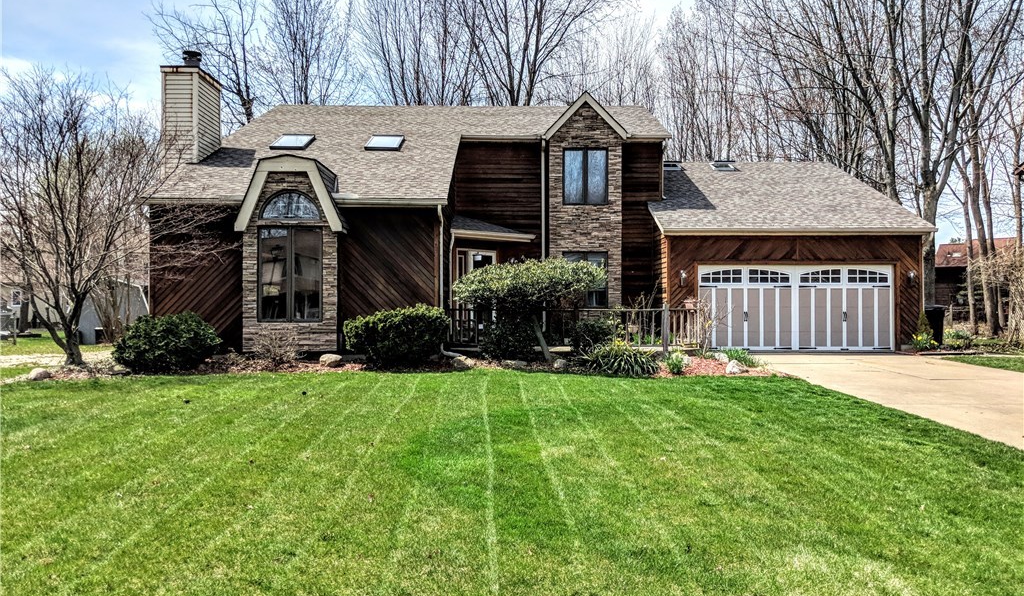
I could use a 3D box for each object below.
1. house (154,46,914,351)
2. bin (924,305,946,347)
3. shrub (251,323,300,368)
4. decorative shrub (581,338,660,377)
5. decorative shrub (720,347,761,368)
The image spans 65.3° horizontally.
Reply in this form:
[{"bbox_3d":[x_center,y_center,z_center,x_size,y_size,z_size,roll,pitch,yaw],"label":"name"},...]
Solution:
[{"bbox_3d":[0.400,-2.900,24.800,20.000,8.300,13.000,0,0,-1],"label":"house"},{"bbox_3d":[11.050,0.720,20.900,0.620,1.090,0.720,0,0,-1],"label":"bin"},{"bbox_3d":[-4.950,1.000,16.800,1.020,0.850,0.950,0,0,-1],"label":"shrub"},{"bbox_3d":[2.130,1.130,15.700,1.540,0.680,1.350,0,0,-1],"label":"decorative shrub"},{"bbox_3d":[4.750,1.240,16.600,0.800,0.420,0.650,0,0,-1],"label":"decorative shrub"}]

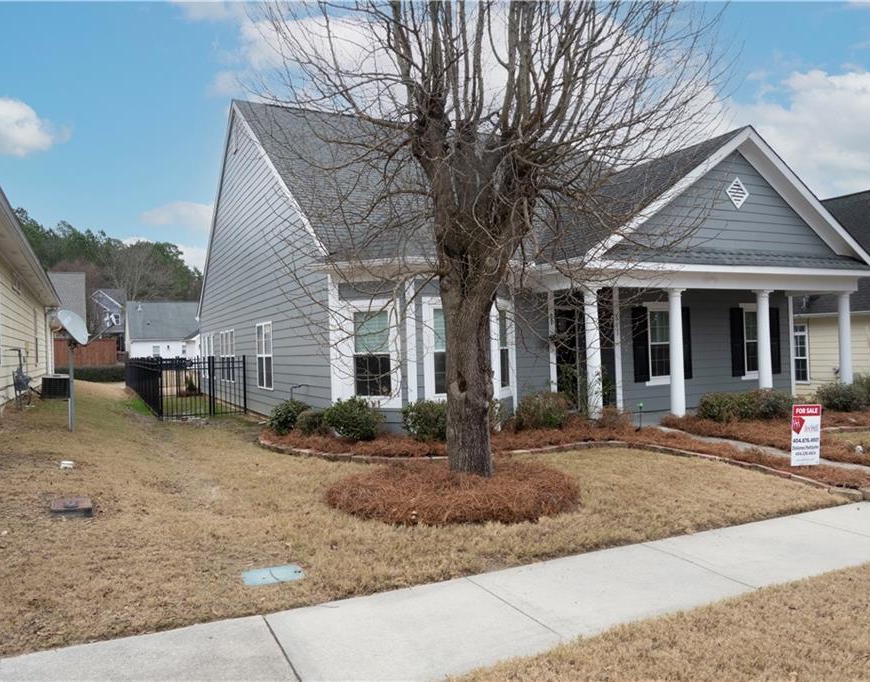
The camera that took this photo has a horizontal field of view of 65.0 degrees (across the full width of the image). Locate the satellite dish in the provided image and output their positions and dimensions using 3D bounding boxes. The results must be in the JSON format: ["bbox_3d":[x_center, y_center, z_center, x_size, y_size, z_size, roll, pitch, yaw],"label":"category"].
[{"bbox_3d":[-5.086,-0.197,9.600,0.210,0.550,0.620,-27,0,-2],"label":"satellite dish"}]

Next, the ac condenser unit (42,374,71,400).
[{"bbox_3d":[-9.754,1.163,17.619,0.620,0.640,0.620,-1,-1,-26],"label":"ac condenser unit"}]

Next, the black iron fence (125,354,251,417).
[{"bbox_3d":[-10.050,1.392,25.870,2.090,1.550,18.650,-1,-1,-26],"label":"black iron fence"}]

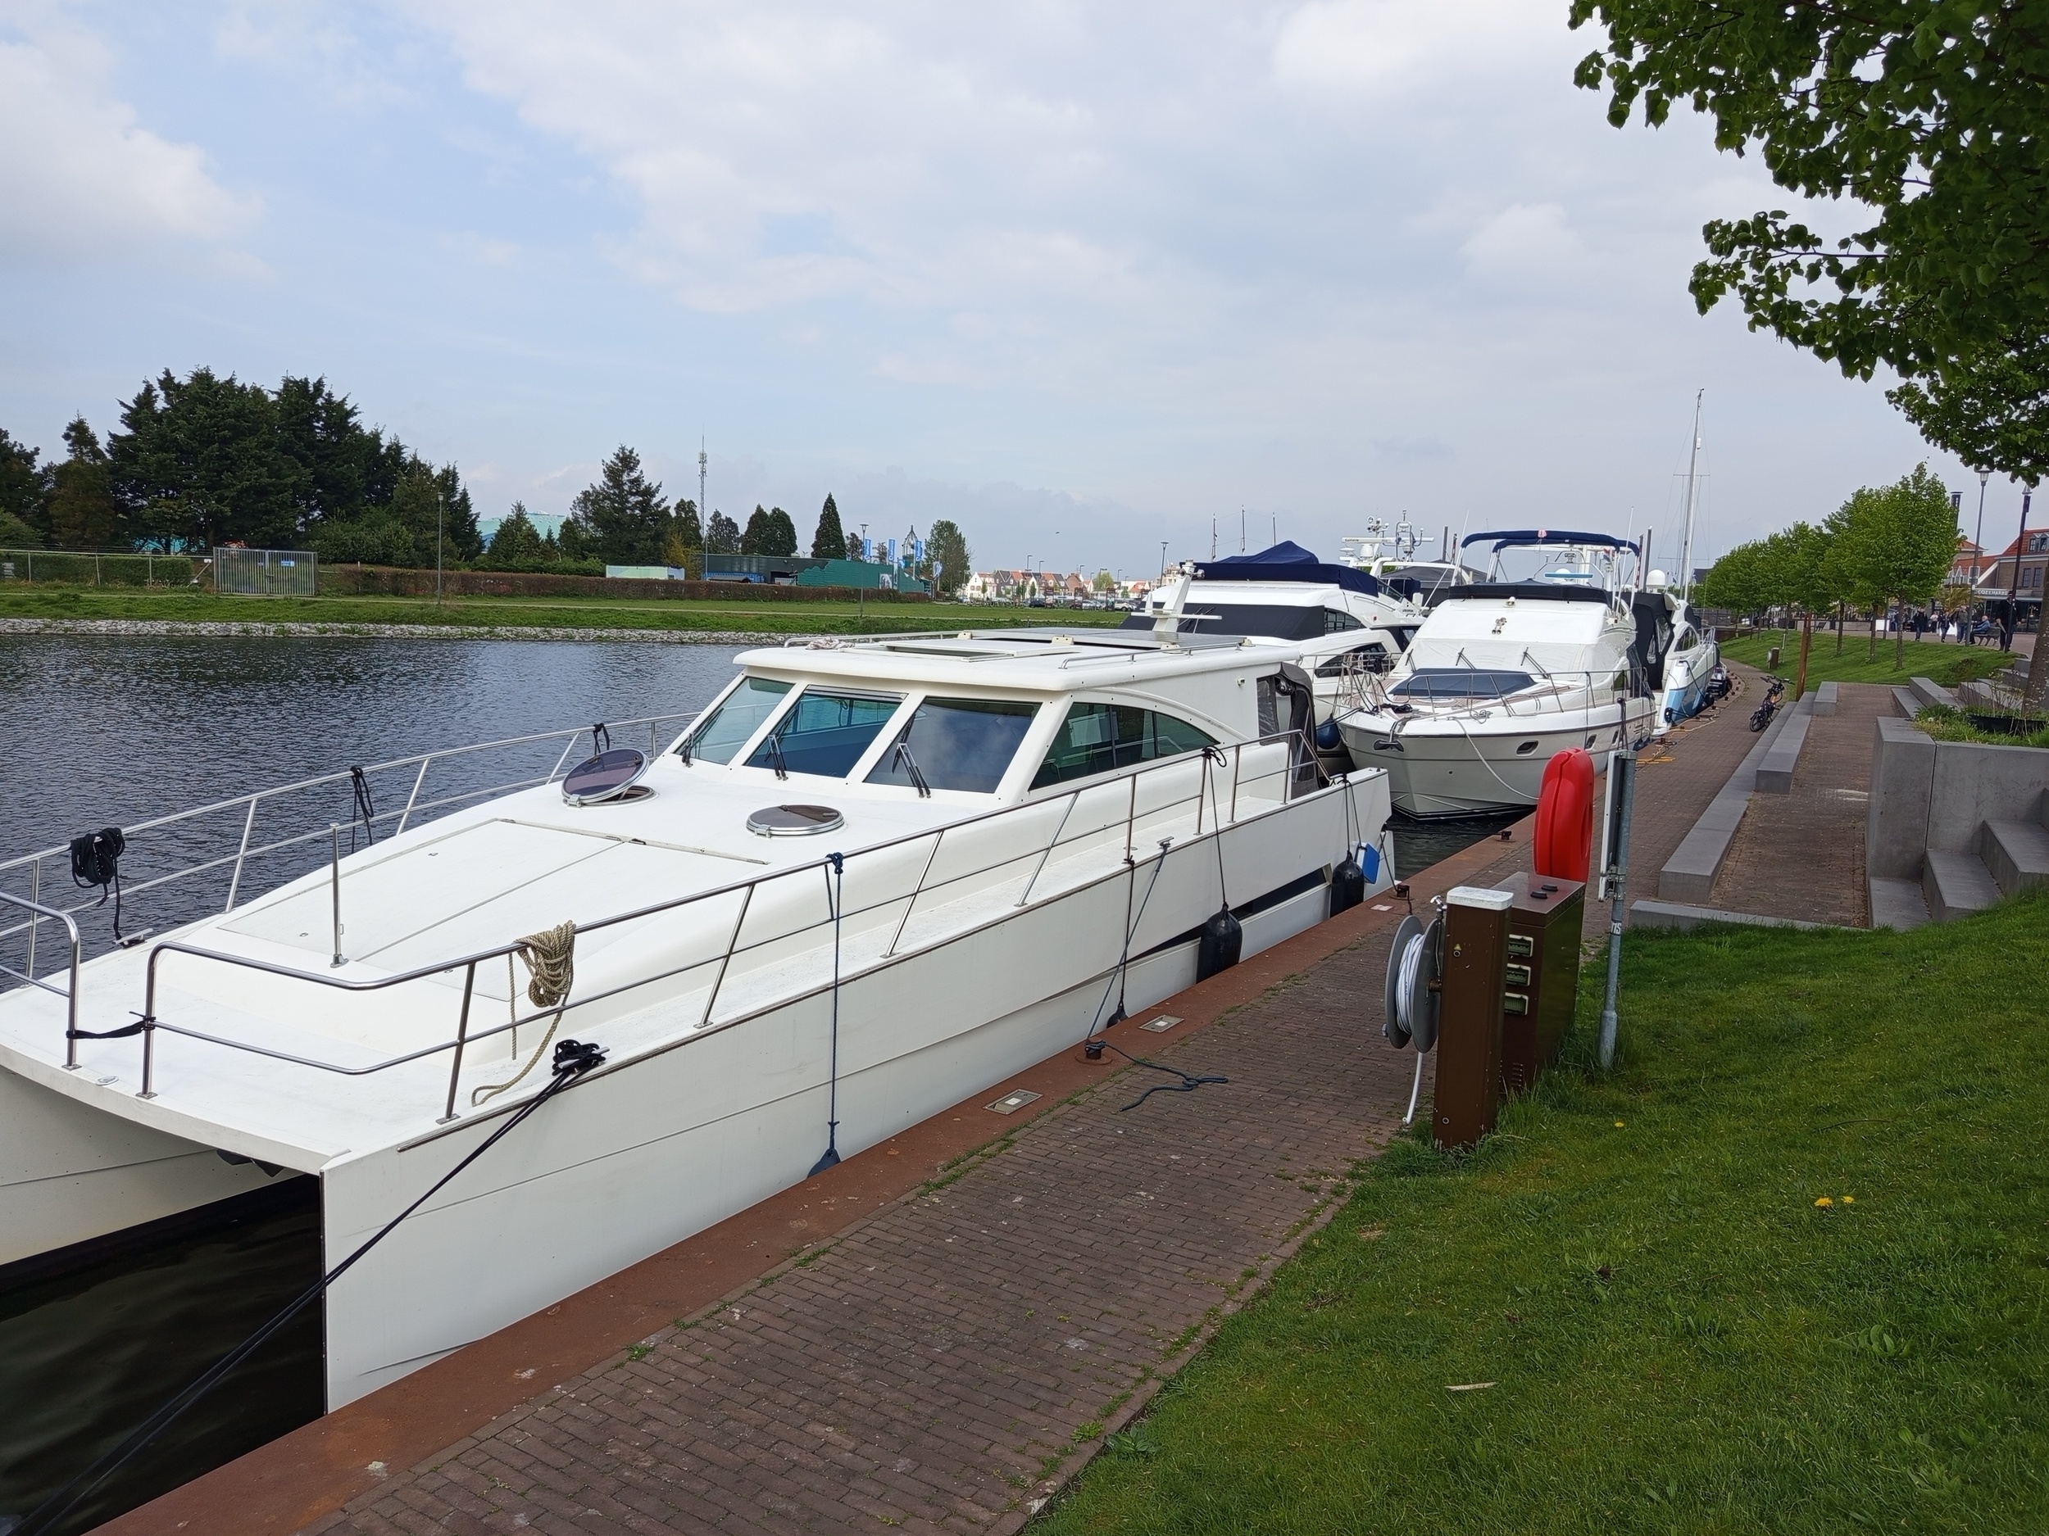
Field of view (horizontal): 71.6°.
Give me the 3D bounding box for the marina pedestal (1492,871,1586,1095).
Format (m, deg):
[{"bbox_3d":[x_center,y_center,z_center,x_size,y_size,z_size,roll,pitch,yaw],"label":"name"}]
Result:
[{"bbox_3d":[2.622,1.146,7.479,0.370,0.980,0.970,6,8,32],"label":"marina pedestal"}]

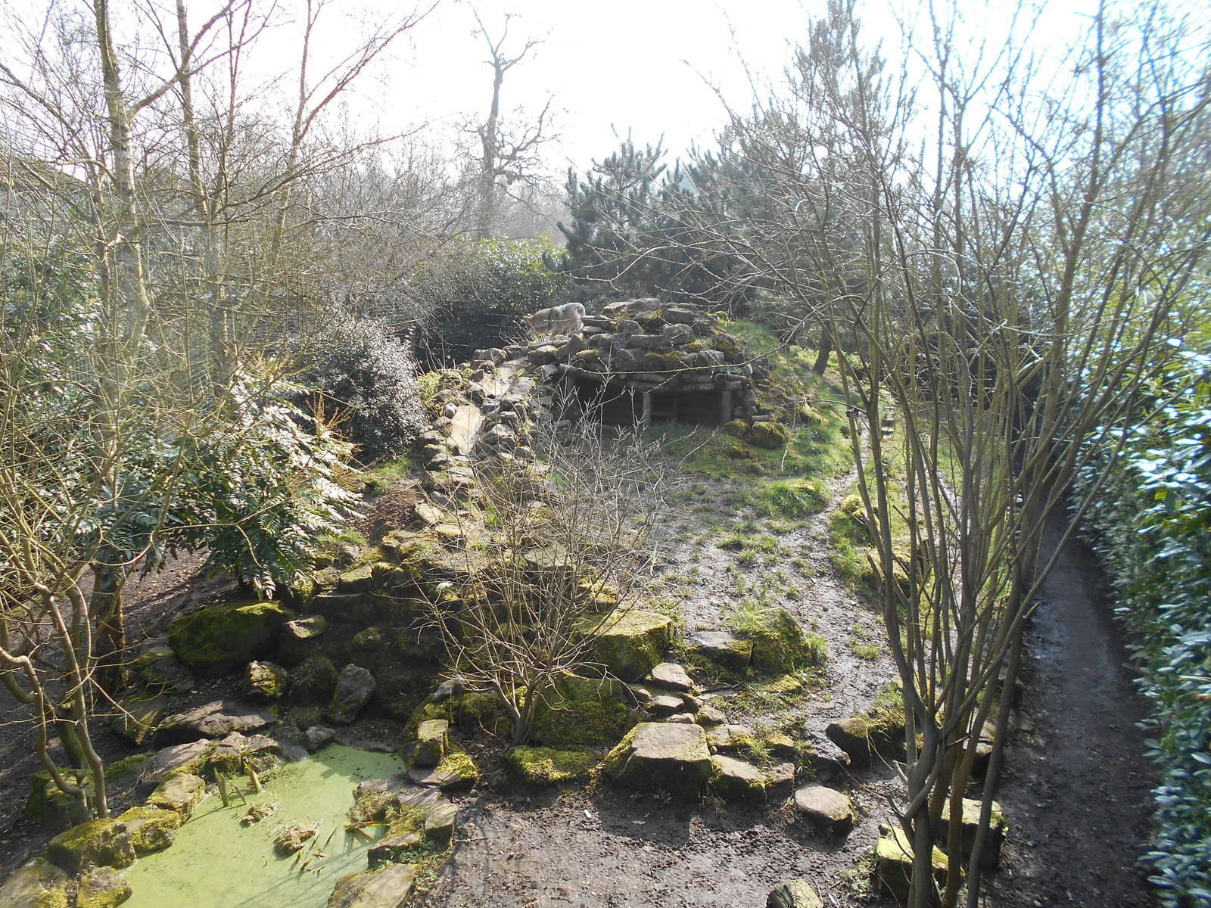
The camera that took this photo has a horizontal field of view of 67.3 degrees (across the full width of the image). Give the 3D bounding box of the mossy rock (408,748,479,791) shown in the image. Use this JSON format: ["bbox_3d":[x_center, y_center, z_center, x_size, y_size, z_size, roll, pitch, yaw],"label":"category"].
[{"bbox_3d":[-1.110,2.166,6.242,0.460,0.190,0.280,-3,13,-15],"label":"mossy rock"}]

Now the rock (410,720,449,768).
[{"bbox_3d":[-1.249,2.060,6.467,0.241,0.277,0.260,0,13,0],"label":"rock"}]

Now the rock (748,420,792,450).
[{"bbox_3d":[2.477,-0.289,13.823,0.660,0.409,0.561,0,13,0],"label":"rock"}]

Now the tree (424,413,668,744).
[{"bbox_3d":[-0.478,0.977,7.544,1.916,2.566,1.820,-1,11,-4],"label":"tree"}]

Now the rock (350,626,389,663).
[{"bbox_3d":[-2.241,1.817,8.656,0.370,0.287,0.315,-3,12,-15],"label":"rock"}]

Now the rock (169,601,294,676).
[{"bbox_3d":[-3.754,1.833,9.111,1.137,0.579,0.773,-5,12,-23],"label":"rock"}]

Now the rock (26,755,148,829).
[{"bbox_3d":[-3.787,2.466,6.662,0.768,0.285,0.476,-7,13,-31],"label":"rock"}]

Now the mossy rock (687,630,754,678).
[{"bbox_3d":[0.841,1.478,6.754,0.477,0.240,0.410,0,13,0],"label":"mossy rock"}]

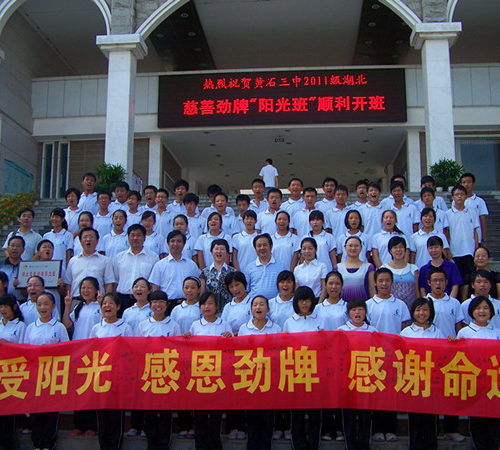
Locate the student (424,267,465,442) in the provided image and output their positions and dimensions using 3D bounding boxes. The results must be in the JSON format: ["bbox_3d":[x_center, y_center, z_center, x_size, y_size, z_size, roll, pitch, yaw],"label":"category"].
[{"bbox_3d":[1.801,1.200,6.174,0.500,1.623,0.300,-1,-6,10],"label":"student"}]

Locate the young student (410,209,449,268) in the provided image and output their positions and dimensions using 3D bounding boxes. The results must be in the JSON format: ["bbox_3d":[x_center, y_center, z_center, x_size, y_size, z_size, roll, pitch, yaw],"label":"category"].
[{"bbox_3d":[2.185,0.572,7.940,0.450,1.591,0.280,-1,-9,7],"label":"young student"}]

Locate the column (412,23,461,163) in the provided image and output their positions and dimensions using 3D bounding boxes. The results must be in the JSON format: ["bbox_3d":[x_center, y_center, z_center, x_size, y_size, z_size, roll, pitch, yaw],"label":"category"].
[{"bbox_3d":[5.819,-3.452,20.251,1.347,5.373,1.200,-1,-6,5],"label":"column"}]

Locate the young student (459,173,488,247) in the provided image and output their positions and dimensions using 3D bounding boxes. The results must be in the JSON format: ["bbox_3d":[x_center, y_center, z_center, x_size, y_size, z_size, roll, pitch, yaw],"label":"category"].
[{"bbox_3d":[3.032,0.105,8.957,0.470,1.638,0.300,-1,-7,11],"label":"young student"}]

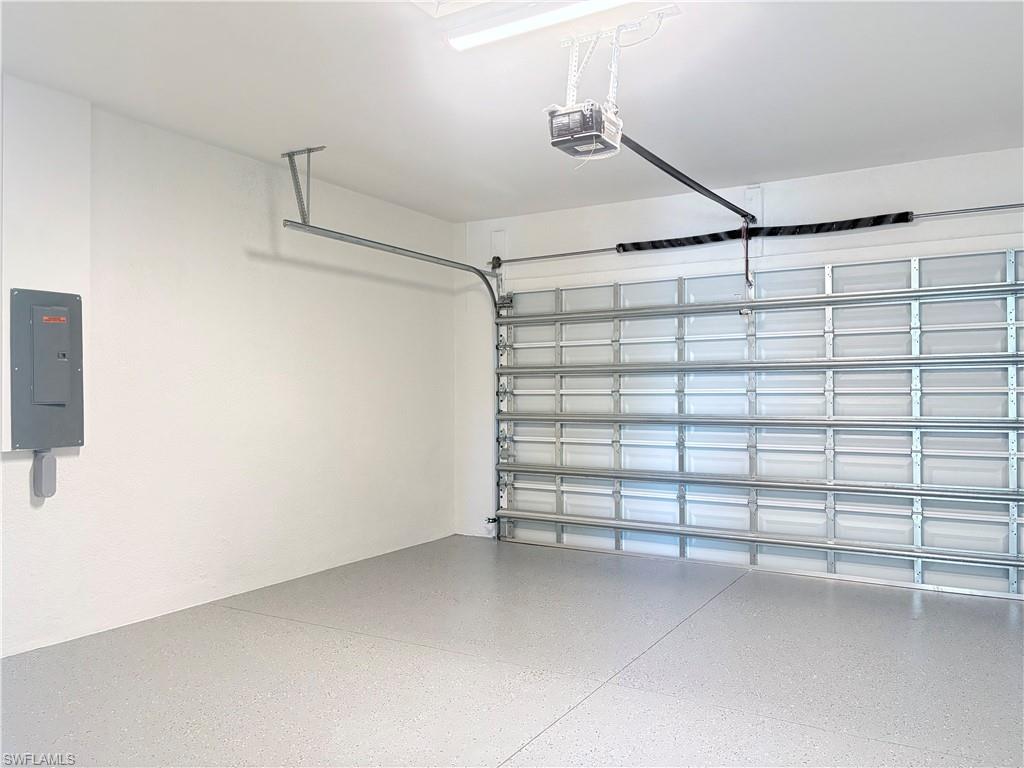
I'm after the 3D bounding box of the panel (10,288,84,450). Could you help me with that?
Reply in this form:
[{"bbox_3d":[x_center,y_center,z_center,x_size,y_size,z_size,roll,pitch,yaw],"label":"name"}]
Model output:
[{"bbox_3d":[-2.720,-0.082,4.489,0.069,0.910,0.407,-1,-1,31],"label":"panel"}]

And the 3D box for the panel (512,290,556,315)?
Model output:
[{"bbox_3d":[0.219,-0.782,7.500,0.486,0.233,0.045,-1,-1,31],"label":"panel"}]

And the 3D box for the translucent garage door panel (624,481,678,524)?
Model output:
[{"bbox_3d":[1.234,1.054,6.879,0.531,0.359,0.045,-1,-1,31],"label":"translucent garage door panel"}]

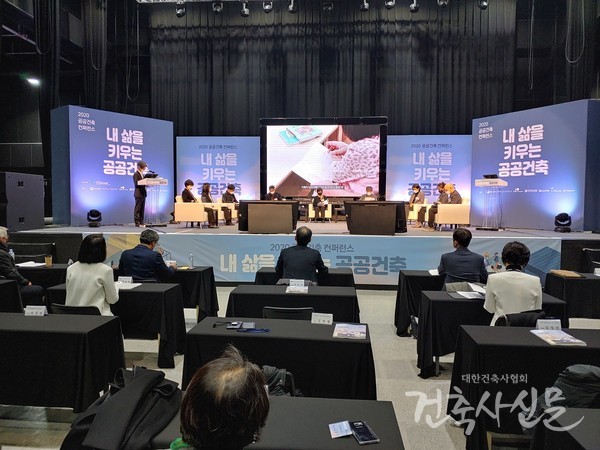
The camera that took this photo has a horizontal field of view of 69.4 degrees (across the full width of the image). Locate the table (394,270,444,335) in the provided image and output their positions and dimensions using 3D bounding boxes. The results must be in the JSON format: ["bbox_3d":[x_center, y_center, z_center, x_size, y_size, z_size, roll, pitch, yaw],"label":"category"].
[{"bbox_3d":[1.942,1.007,5.542,1.290,0.755,0.460,1,3,4],"label":"table"}]

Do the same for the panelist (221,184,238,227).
[{"bbox_3d":[-1.902,-0.566,11.772,0.700,1.130,0.520,3,4,42],"label":"panelist"}]

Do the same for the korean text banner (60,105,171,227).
[{"bbox_3d":[-5.147,-1.531,12.229,1.120,2.980,2.880,3,4,43],"label":"korean text banner"}]

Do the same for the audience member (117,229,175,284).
[{"bbox_3d":[-1.903,0.706,5.554,0.600,1.300,0.750,1,3,10],"label":"audience member"}]

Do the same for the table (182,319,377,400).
[{"bbox_3d":[-0.128,1.097,3.047,1.250,0.740,0.470,1,3,5],"label":"table"}]

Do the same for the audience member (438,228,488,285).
[{"bbox_3d":[1.916,0.728,5.245,0.580,1.340,0.750,1,3,4],"label":"audience member"}]

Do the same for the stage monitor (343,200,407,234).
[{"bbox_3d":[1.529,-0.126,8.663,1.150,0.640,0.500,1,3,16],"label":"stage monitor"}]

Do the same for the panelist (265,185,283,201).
[{"bbox_3d":[-0.831,-0.658,13.588,0.550,1.160,0.700,1,3,4],"label":"panelist"}]

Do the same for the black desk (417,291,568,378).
[{"bbox_3d":[1.818,1.053,4.176,1.250,0.740,0.470,1,3,5],"label":"black desk"}]

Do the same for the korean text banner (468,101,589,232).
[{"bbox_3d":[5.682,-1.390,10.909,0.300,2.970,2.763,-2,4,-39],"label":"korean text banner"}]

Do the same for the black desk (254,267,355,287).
[{"bbox_3d":[0.066,0.969,5.625,1.250,0.740,0.470,1,3,5],"label":"black desk"}]

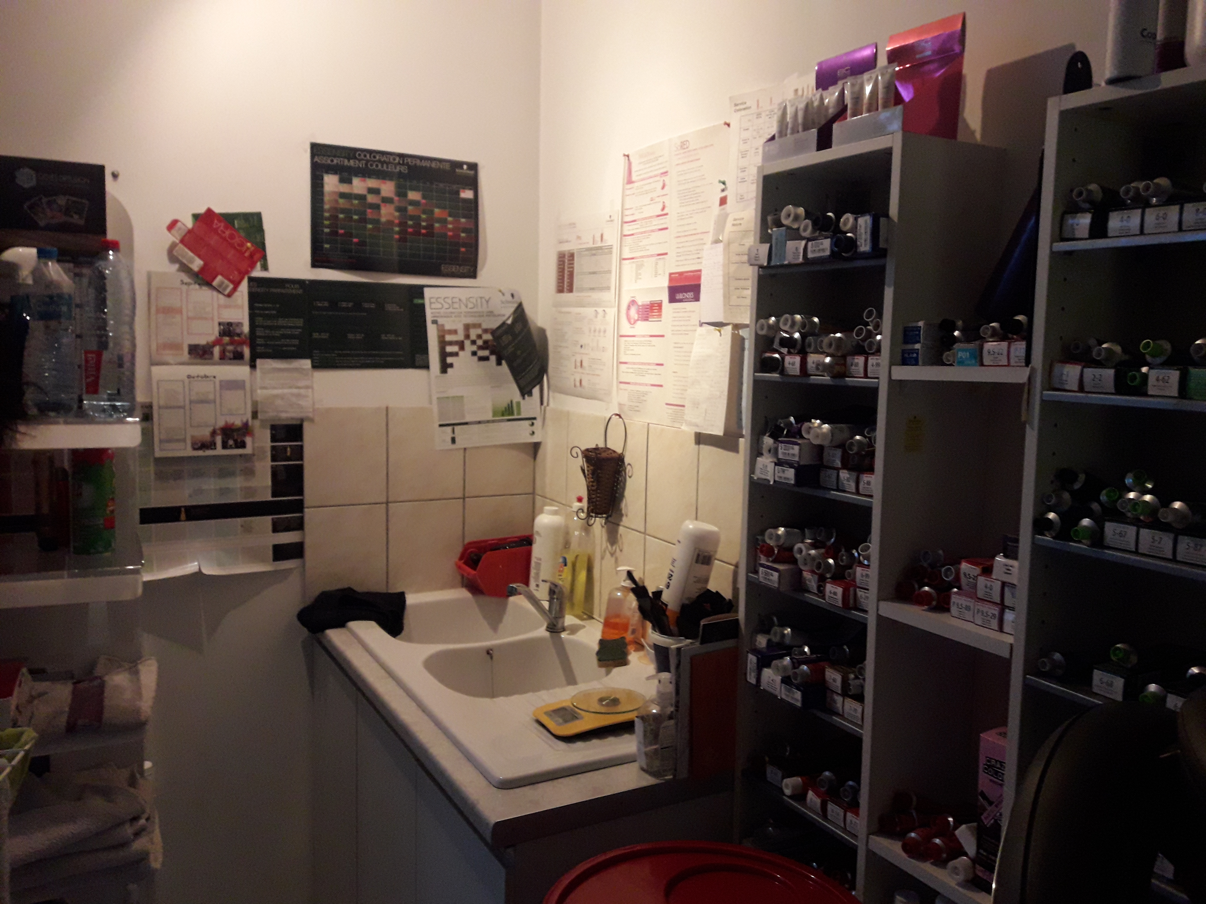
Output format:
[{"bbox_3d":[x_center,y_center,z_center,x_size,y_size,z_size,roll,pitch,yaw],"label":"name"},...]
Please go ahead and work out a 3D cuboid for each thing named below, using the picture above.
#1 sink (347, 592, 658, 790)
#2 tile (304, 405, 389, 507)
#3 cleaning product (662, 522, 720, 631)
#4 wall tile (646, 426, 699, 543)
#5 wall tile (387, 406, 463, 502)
[{"bbox_3d":[-0.206,0.516,2.063,0.521,0.186,1.137,-2,7,-27],"label":"sink"},{"bbox_3d":[-0.640,0.009,2.432,0.203,0.242,0.010,-2,7,-27],"label":"tile"},{"bbox_3d":[0.159,0.244,1.847,0.065,0.225,0.075,13,7,4],"label":"cleaning product"},{"bbox_3d":[0.146,0.070,2.037,0.012,0.243,0.205,-2,7,-27],"label":"wall tile"},{"bbox_3d":[-0.458,0.004,2.526,0.203,0.242,0.010,-2,7,-27],"label":"wall tile"}]

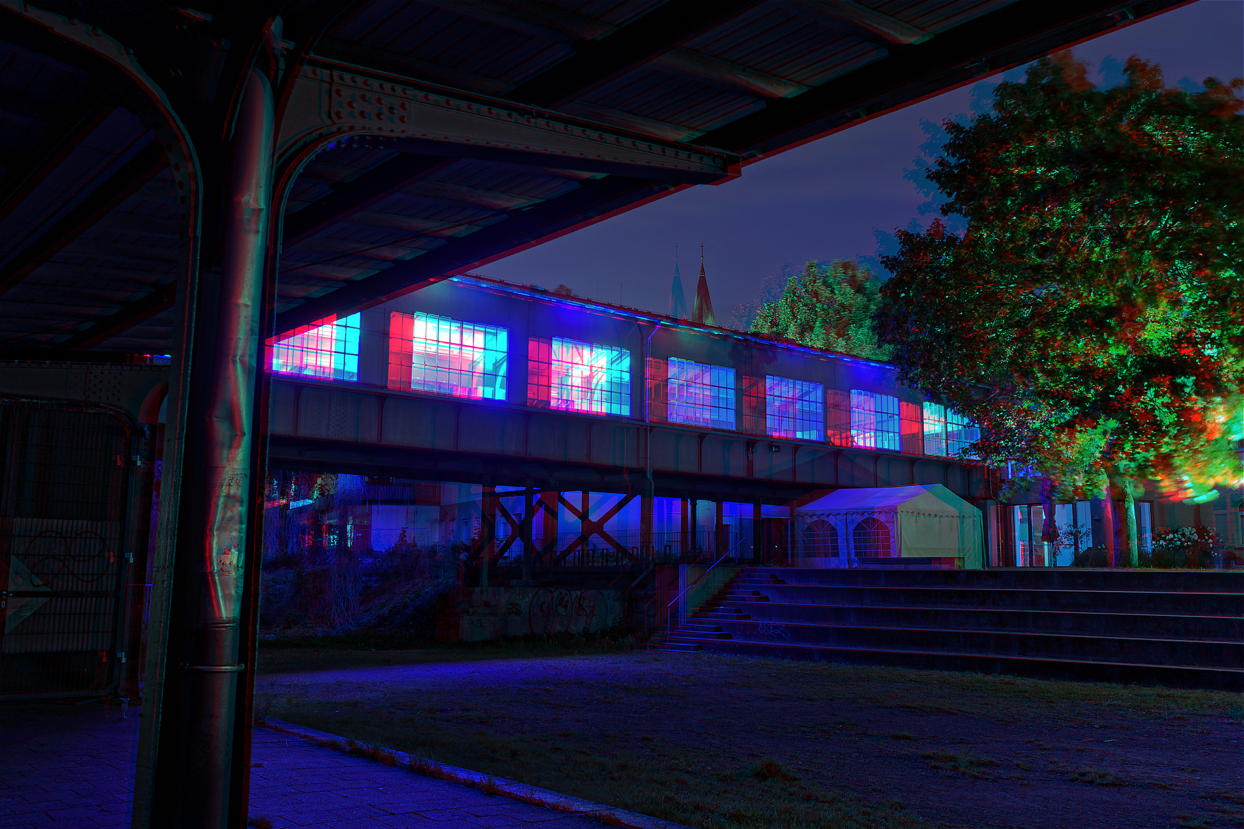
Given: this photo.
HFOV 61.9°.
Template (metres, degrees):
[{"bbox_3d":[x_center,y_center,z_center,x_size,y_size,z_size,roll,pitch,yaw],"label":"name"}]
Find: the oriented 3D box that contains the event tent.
[{"bbox_3d":[8.719,3.699,33.882,4.289,2.668,4.075,7,-10,-37],"label":"event tent"}]

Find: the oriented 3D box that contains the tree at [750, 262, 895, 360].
[{"bbox_3d":[13.152,-0.390,66.606,10.800,19.700,10.800,0,-8,0],"label":"tree"}]

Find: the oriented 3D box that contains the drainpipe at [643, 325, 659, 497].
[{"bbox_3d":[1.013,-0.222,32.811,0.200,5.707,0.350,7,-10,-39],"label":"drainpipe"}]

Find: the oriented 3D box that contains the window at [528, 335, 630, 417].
[{"bbox_3d":[-1.157,-1.163,31.393,3.665,2.103,0.200,7,-10,-39],"label":"window"}]

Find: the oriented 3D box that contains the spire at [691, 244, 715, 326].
[{"bbox_3d":[16.342,-25.211,210.000,5.400,19.000,5.400,0,-8,0],"label":"spire"}]

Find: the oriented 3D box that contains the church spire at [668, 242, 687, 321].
[{"bbox_3d":[11.321,-25.211,210.000,5.200,18.500,5.200,0,-8,0],"label":"church spire"}]

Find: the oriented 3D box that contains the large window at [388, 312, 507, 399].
[{"bbox_3d":[-4.628,-1.595,28.559,3.567,2.103,0.200,7,-10,-39],"label":"large window"}]

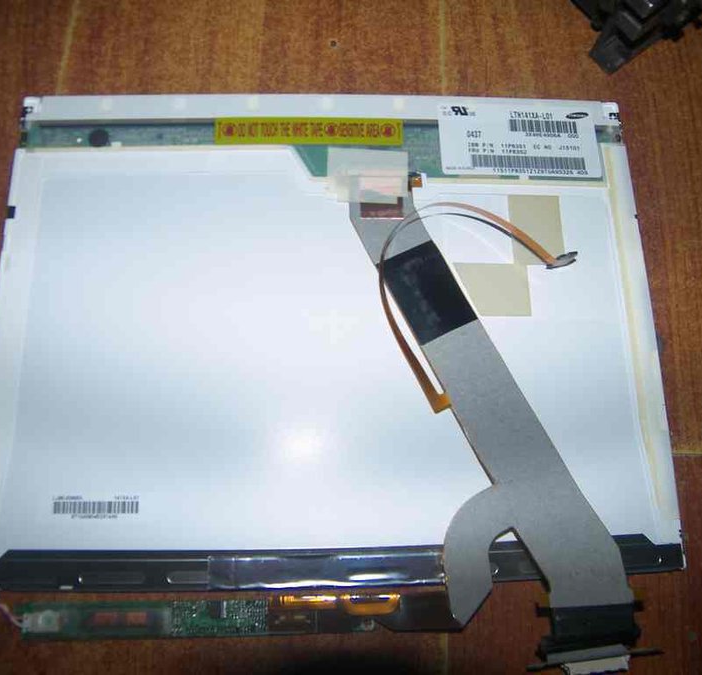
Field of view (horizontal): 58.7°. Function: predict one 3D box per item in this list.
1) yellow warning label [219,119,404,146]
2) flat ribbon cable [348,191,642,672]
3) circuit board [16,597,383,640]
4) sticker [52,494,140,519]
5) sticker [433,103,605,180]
[{"bbox_3d":[-0.020,-0.100,0.302,0.092,0.001,0.015,-1,76,-3],"label":"yellow warning label"},{"bbox_3d":[0.058,0.030,0.275,0.115,0.012,0.216,-1,76,-3],"label":"flat ribbon cable"},{"bbox_3d":[-0.061,0.112,0.252,0.146,0.005,0.015,-1,76,-3],"label":"circuit board"},{"bbox_3d":[-0.105,0.070,0.256,0.036,0.001,0.009,-1,76,-3],"label":"sticker"},{"bbox_3d":[0.083,-0.097,0.307,0.080,0.001,0.040,-1,76,-3],"label":"sticker"}]

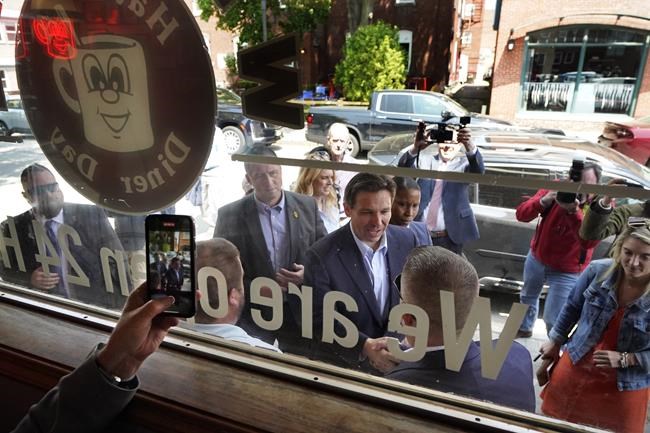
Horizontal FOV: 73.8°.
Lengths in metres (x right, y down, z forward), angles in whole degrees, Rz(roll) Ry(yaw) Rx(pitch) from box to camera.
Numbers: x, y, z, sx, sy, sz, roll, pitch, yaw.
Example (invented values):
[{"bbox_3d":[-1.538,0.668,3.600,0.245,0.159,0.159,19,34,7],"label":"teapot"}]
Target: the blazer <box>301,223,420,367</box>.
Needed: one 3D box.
[{"bbox_3d":[0.160,0.417,1.909,0.550,0.770,0.380,-11,22,-28],"label":"blazer"}]

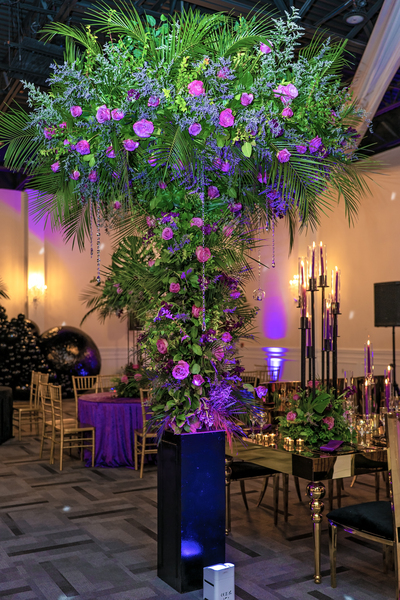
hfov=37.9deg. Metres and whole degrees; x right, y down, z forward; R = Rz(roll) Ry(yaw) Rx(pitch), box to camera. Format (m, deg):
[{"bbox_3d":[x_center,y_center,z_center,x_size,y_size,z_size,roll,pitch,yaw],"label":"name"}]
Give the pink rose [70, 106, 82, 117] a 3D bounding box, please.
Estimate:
[{"bbox_3d":[-0.661,-1.007,3.120,0.064,0.064,0.060,0,-2,11],"label":"pink rose"}]

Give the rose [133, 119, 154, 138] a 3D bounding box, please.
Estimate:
[{"bbox_3d":[-0.276,-0.842,2.870,0.103,0.093,0.080,0,-2,3],"label":"rose"}]

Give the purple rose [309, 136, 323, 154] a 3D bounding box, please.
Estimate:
[{"bbox_3d":[0.610,-0.816,3.080,0.071,0.095,0.070,0,-2,-12],"label":"purple rose"}]

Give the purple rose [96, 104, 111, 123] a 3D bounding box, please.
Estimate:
[{"bbox_3d":[-0.492,-0.949,2.980,0.074,0.095,0.070,0,-2,7],"label":"purple rose"}]

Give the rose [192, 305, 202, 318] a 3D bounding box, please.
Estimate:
[{"bbox_3d":[-0.015,0.067,3.400,0.065,0.075,0.062,0,-3,6],"label":"rose"}]

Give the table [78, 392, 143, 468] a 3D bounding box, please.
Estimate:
[{"bbox_3d":[-0.780,1.619,7.450,1.620,0.757,1.620,0,-4,0],"label":"table"}]

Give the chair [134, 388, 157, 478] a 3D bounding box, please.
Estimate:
[{"bbox_3d":[-0.465,1.398,6.260,0.400,0.920,0.420,1,-3,-13],"label":"chair"}]

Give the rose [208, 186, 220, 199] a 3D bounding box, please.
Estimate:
[{"bbox_3d":[0.079,-0.597,3.250,0.067,0.072,0.065,0,-2,-7],"label":"rose"}]

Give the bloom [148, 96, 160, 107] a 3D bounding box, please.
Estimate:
[{"bbox_3d":[-0.239,-1.041,3.060,0.064,0.058,0.058,-1,-3,11],"label":"bloom"}]

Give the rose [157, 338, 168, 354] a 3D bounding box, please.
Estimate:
[{"bbox_3d":[-0.226,0.280,3.509,0.072,0.096,0.072,-2,-5,22],"label":"rose"}]

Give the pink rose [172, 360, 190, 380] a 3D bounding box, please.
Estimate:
[{"bbox_3d":[-0.109,0.416,3.439,0.103,0.112,0.091,-1,-4,9],"label":"pink rose"}]

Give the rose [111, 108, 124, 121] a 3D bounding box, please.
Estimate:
[{"bbox_3d":[-0.439,-0.986,3.100,0.072,0.066,0.064,-1,-3,17],"label":"rose"}]

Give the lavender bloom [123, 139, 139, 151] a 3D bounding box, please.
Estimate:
[{"bbox_3d":[-0.407,-0.913,3.437,0.091,0.066,0.067,-1,-5,19],"label":"lavender bloom"}]

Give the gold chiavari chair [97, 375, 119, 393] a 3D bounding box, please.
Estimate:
[{"bbox_3d":[-1.130,1.491,7.877,0.400,0.920,0.420,1,-4,-22],"label":"gold chiavari chair"}]

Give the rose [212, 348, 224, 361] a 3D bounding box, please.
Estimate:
[{"bbox_3d":[0.109,0.321,3.440,0.070,0.070,0.064,2,-4,-27],"label":"rose"}]

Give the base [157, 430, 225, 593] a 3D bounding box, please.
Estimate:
[{"bbox_3d":[-0.055,1.258,3.609,0.302,0.906,0.302,2,-5,-30],"label":"base"}]

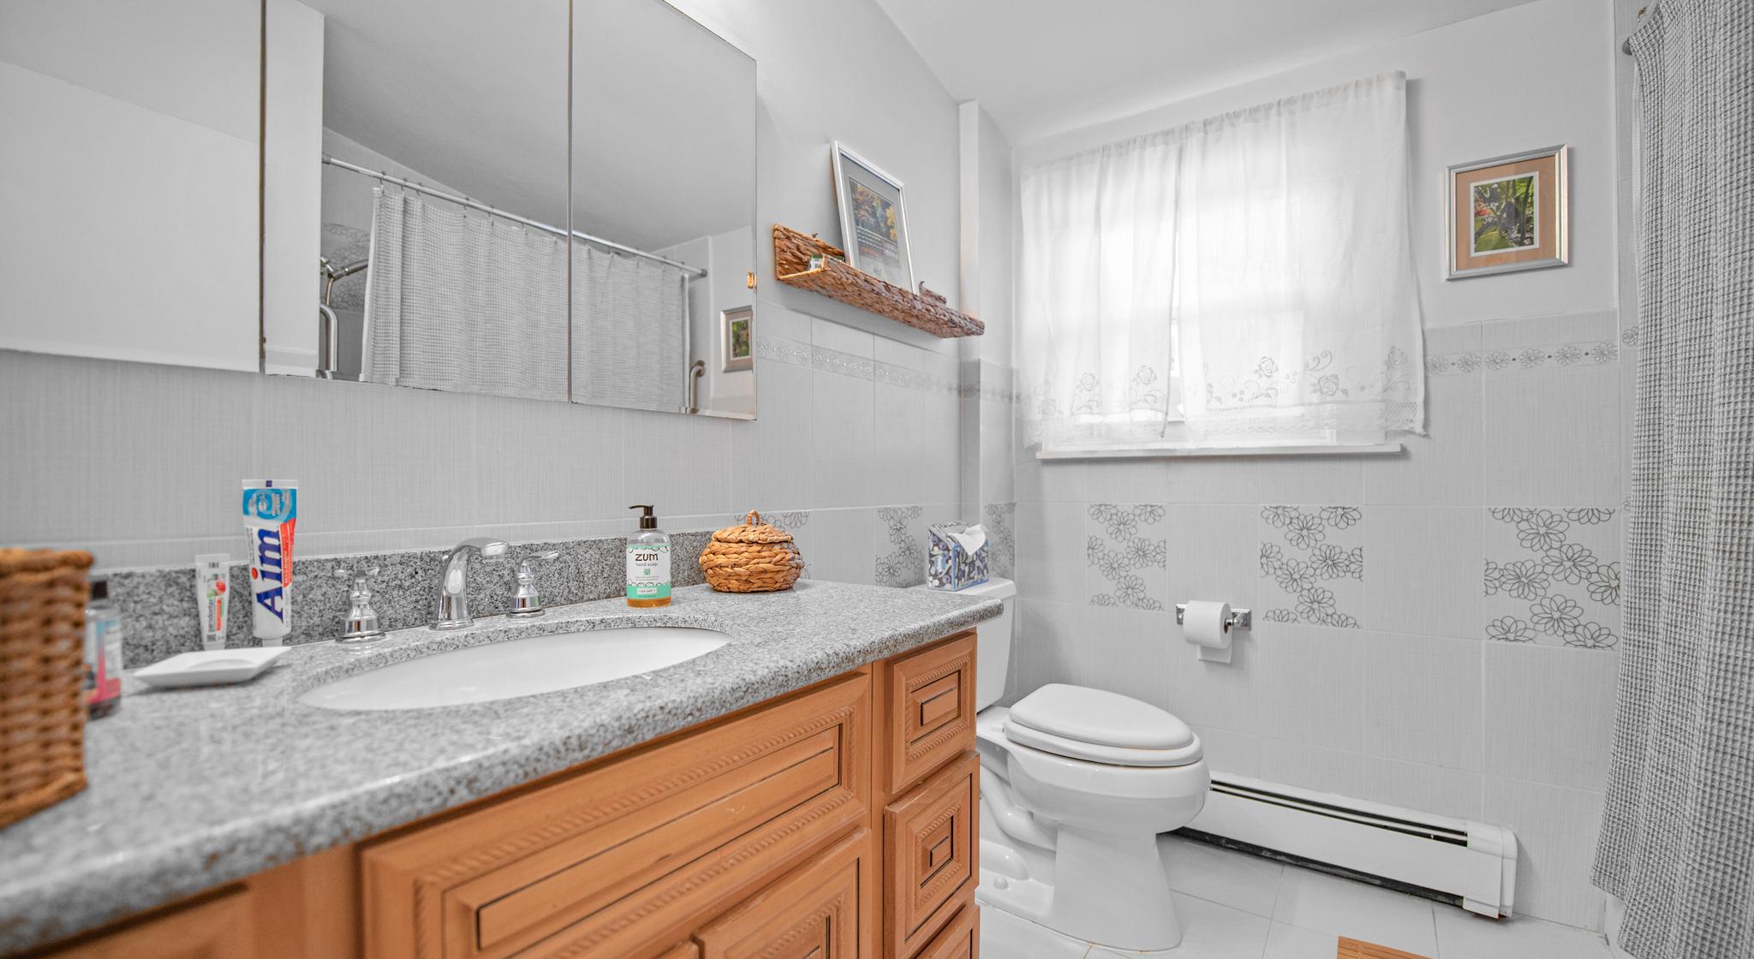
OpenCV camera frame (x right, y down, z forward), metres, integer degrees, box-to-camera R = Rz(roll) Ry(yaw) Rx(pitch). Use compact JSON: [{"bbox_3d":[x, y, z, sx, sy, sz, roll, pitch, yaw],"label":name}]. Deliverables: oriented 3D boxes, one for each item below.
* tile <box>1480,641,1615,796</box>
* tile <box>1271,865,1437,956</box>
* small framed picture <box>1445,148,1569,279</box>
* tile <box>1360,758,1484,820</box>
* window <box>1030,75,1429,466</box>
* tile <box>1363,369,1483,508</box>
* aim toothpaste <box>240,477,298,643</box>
[{"bbox_3d":[1.606,0.564,1.630,0.240,0.330,0.010,-1,-1,34],"label":"tile"},{"bbox_3d":[1.178,1.060,1.692,0.331,0.010,0.331,-1,-1,34],"label":"tile"},{"bbox_3d":[1.582,-0.665,1.716,0.226,0.294,0.020,-1,-1,32],"label":"small framed picture"},{"bbox_3d":[1.405,0.903,1.759,0.242,0.332,0.010,0,0,32],"label":"tile"},{"bbox_3d":[0.932,-0.553,2.014,1.042,0.966,0.100,0,0,32],"label":"window"},{"bbox_3d":[1.444,-0.100,1.815,0.250,0.346,0.010,-1,-1,32],"label":"tile"},{"bbox_3d":[-0.677,0.097,0.761,0.034,0.188,0.049,-1,-1,44],"label":"aim toothpaste"}]

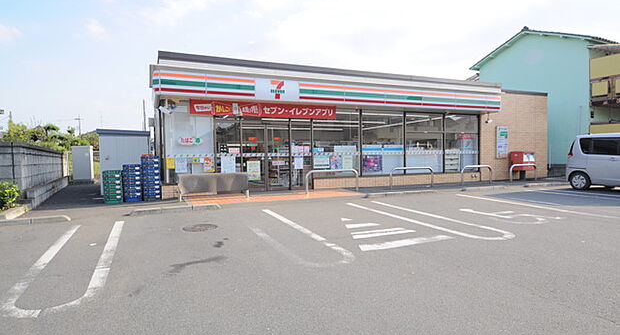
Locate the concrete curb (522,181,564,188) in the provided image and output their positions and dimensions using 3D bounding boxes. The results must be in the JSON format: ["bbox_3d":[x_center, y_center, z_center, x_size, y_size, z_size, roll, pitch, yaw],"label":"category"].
[{"bbox_3d":[8.630,0.585,13.237,2.370,0.100,0.160,-2,3,-24],"label":"concrete curb"}]

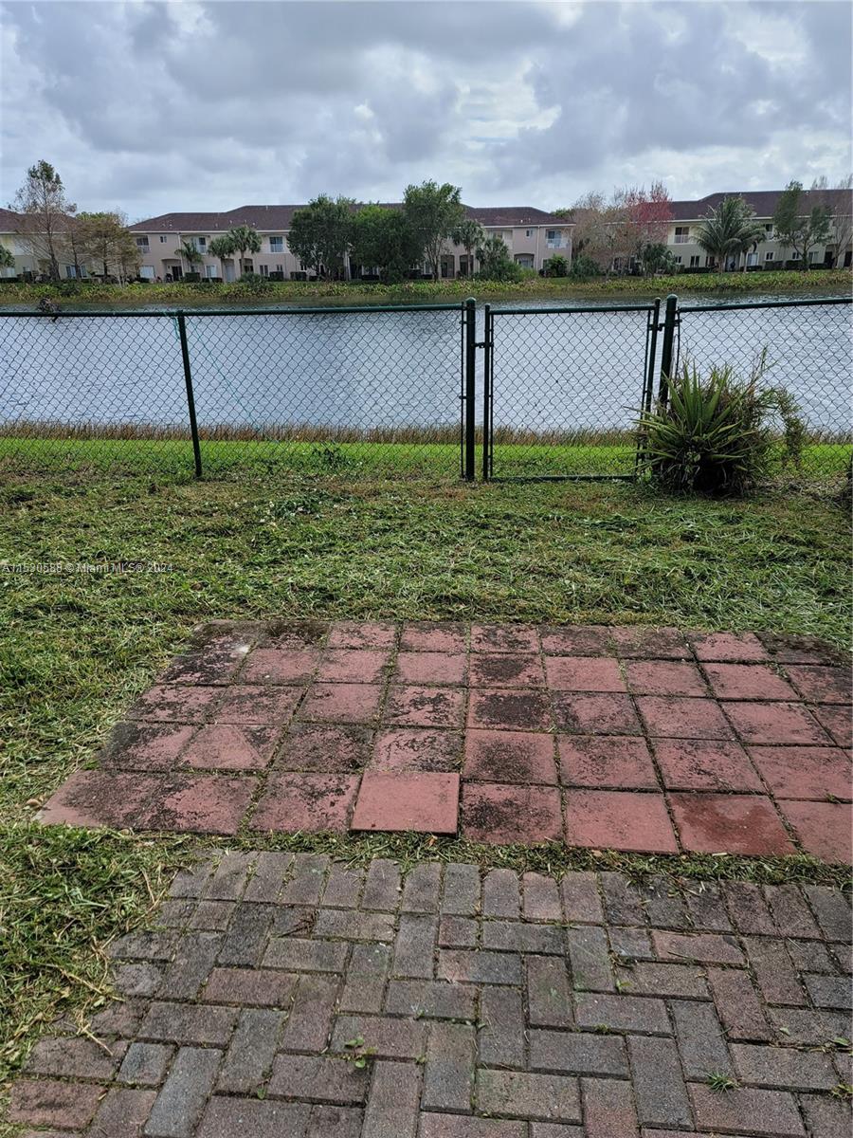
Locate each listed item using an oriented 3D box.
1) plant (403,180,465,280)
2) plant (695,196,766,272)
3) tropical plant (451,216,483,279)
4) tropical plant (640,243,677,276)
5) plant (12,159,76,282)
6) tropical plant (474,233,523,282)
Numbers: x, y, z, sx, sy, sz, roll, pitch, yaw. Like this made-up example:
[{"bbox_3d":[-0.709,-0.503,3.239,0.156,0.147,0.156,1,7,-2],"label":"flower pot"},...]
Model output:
[{"bbox_3d":[0.729,-34.590,84.218,6.410,9.440,6.410,0,20,1],"label":"plant"},{"bbox_3d":[29.823,-32.754,80.664,7.070,7.090,6.370,6,22,18],"label":"plant"},{"bbox_3d":[4.391,-34.087,87.501,3.430,5.930,3.430,1,21,3],"label":"tropical plant"},{"bbox_3d":[22.977,-30.626,81.450,3.760,3.080,3.380,5,21,14],"label":"tropical plant"},{"bbox_3d":[-36.674,-33.279,78.814,6.180,10.780,5.570,-9,22,-22],"label":"plant"},{"bbox_3d":[7.227,-31.377,82.972,4.790,4.570,4.310,1,21,5],"label":"tropical plant"}]

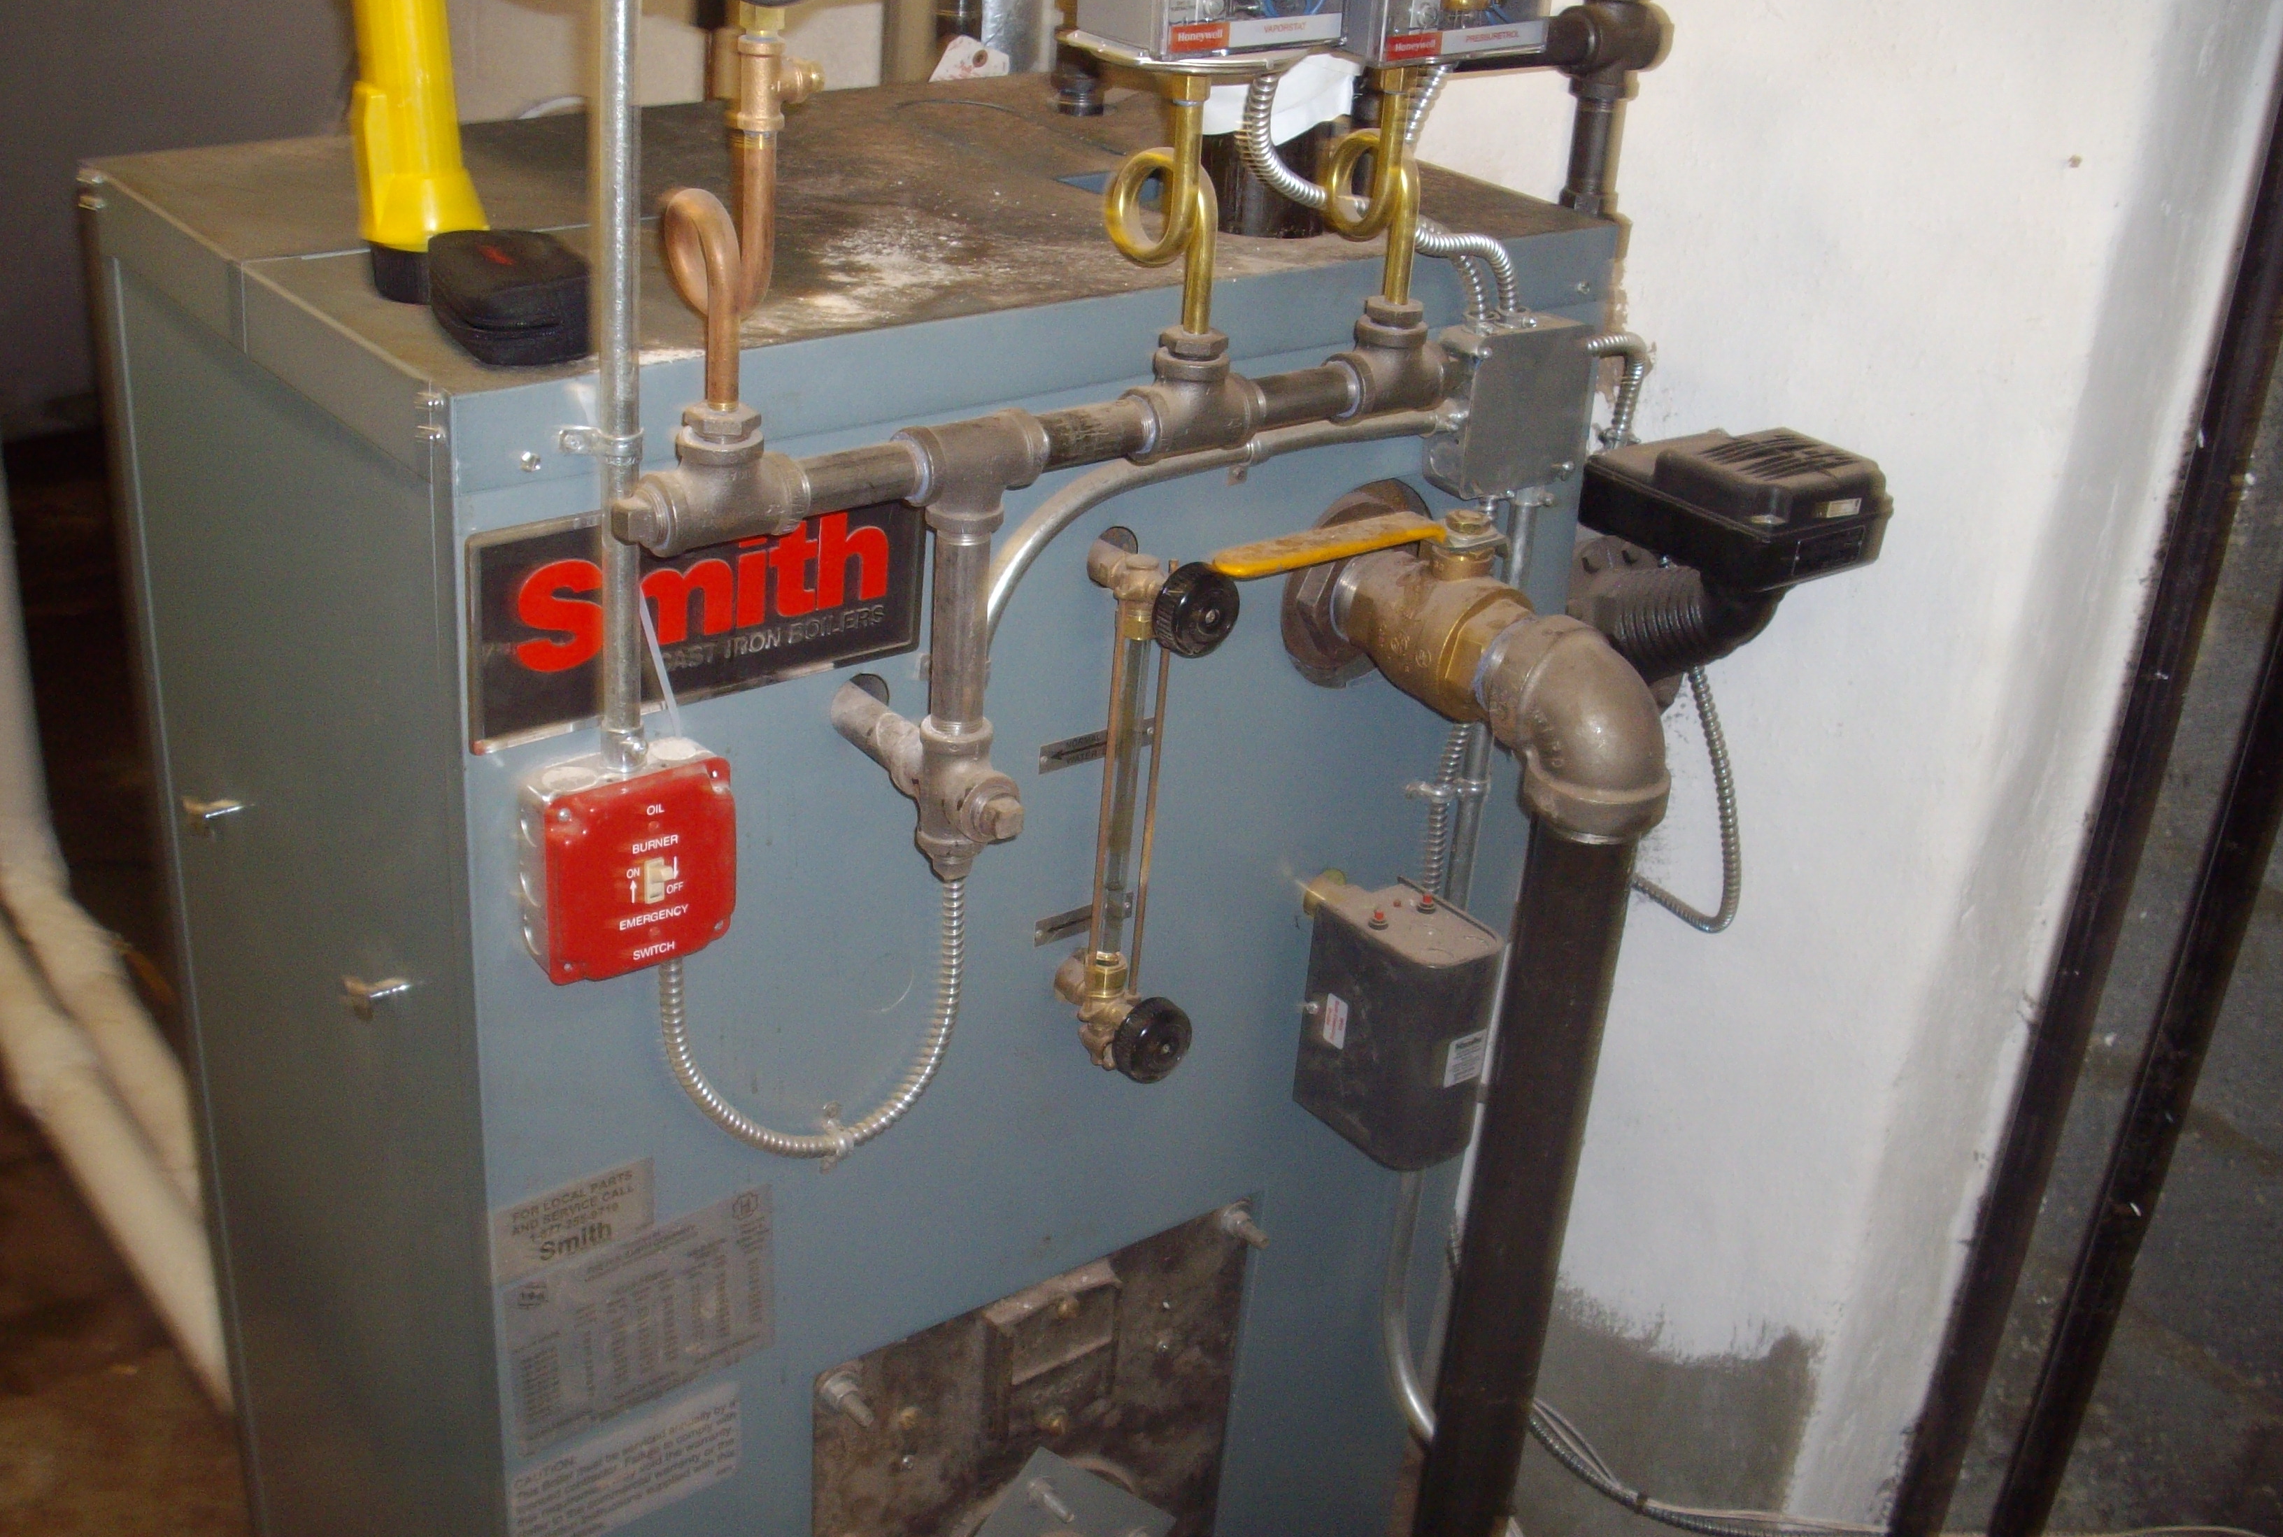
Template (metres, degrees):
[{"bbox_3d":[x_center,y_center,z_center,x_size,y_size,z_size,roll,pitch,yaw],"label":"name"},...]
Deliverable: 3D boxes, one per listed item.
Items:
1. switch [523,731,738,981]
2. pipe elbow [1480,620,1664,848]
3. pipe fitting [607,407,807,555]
[{"bbox_3d":[-0.253,0.042,1.205,0.101,0.100,0.050,-16,32,-36],"label":"switch"},{"bbox_3d":[0.249,-0.025,1.384,0.084,0.101,0.100,-16,32,-36],"label":"pipe elbow"},{"bbox_3d":[-0.193,-0.127,1.072,0.087,0.060,0.039,-16,32,-36],"label":"pipe fitting"}]

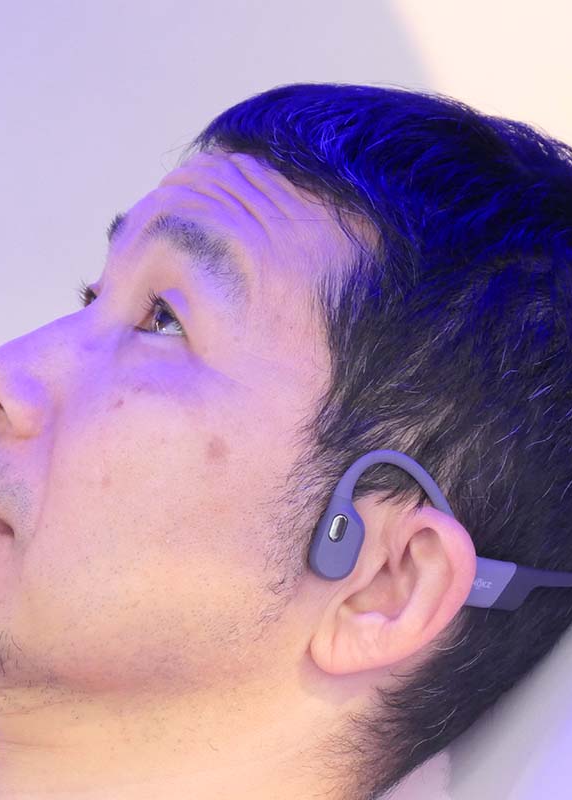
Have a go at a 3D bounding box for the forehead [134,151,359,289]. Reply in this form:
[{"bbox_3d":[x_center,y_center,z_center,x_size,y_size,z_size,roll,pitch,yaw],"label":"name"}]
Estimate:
[{"bbox_3d":[-0.017,-0.057,1.115,0.048,0.052,0.125,37,-7,-20],"label":"forehead"}]

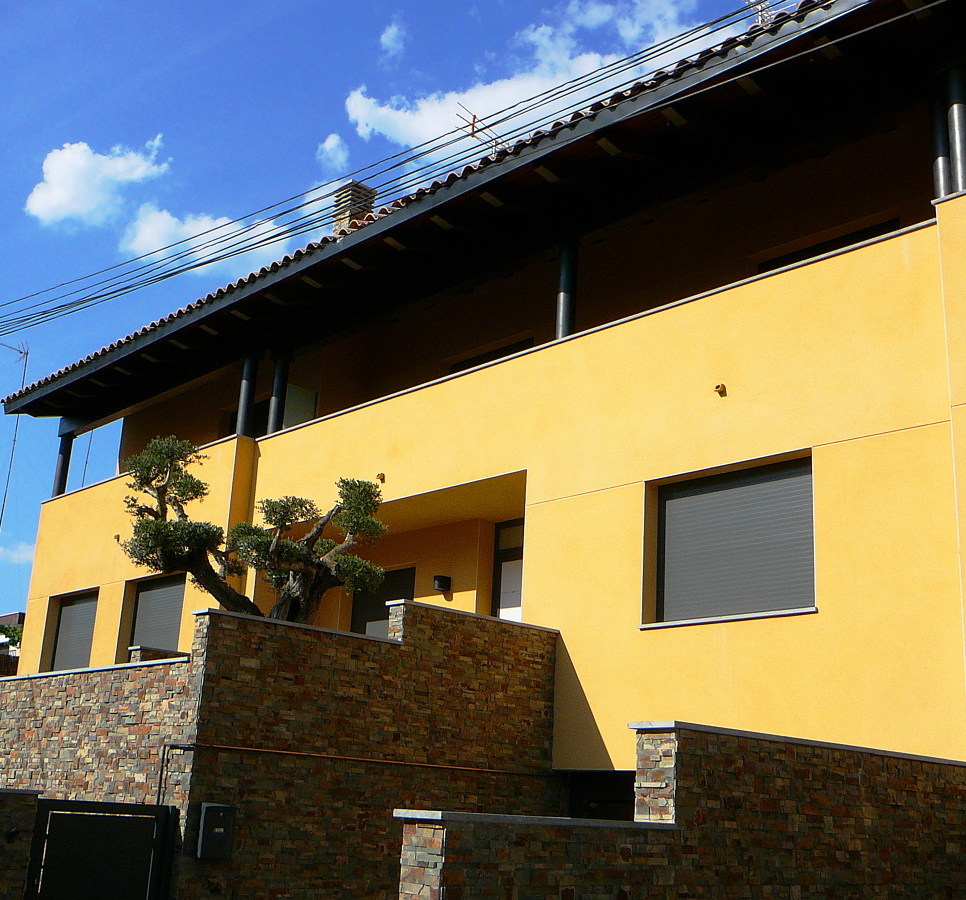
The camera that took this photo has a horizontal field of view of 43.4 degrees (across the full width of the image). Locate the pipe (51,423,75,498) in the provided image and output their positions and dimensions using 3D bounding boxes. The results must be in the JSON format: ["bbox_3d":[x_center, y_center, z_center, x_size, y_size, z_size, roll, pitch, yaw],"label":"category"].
[{"bbox_3d":[-7.160,0.295,20.736,0.189,1.154,0.189,18,-22,-40],"label":"pipe"}]

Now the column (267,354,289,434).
[{"bbox_3d":[-2.802,-0.705,16.623,0.189,1.173,0.189,18,-22,-40],"label":"column"}]

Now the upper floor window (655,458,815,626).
[{"bbox_3d":[2.280,0.838,10.787,0.120,1.346,1.797,18,-22,-40],"label":"upper floor window"}]

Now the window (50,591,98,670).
[{"bbox_3d":[-6.470,2.984,19.462,0.120,1.361,1.718,18,-22,-40],"label":"window"}]

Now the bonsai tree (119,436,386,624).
[{"bbox_3d":[-2.052,0.886,10.800,2.300,2.000,1.600,6,-17,-10],"label":"bonsai tree"}]

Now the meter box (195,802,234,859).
[{"bbox_3d":[-1.977,2.811,8.942,0.257,0.381,0.085,18,-22,-40],"label":"meter box"}]

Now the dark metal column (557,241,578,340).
[{"bbox_3d":[0.885,-1.641,12.822,0.189,1.181,0.189,3,-17,1],"label":"dark metal column"}]

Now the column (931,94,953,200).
[{"bbox_3d":[3.853,-2.432,10.077,0.200,1.188,0.200,18,-22,-40],"label":"column"}]

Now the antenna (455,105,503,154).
[{"bbox_3d":[-0.048,-4.438,16.800,0.380,0.450,1.000,-10,-21,36],"label":"antenna"}]

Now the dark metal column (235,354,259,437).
[{"bbox_3d":[-3.237,-0.718,16.700,0.189,1.197,0.189,3,-17,1],"label":"dark metal column"}]

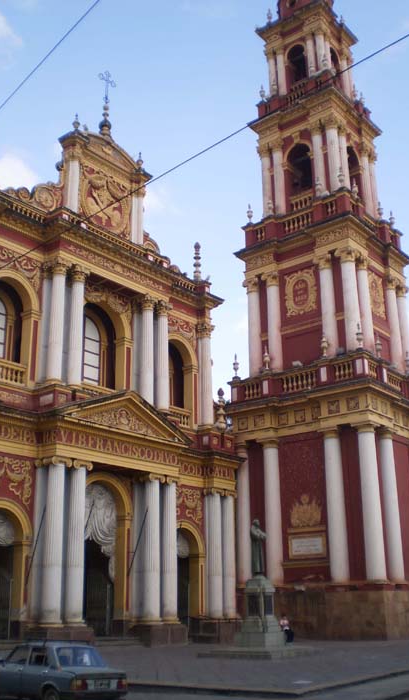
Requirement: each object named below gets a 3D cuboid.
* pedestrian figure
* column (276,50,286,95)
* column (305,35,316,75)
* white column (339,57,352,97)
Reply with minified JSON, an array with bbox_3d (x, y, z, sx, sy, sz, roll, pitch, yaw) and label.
[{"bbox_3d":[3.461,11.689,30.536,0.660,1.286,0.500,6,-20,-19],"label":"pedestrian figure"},{"bbox_3d":[5.456,-19.783,52.036,0.600,4.176,0.600,0,-19,0],"label":"column"},{"bbox_3d":[7.078,-19.194,47.954,0.563,3.569,0.563,-15,-22,37],"label":"column"},{"bbox_3d":[11.049,-21.252,56.545,0.640,4.148,0.640,-15,-23,37],"label":"white column"}]

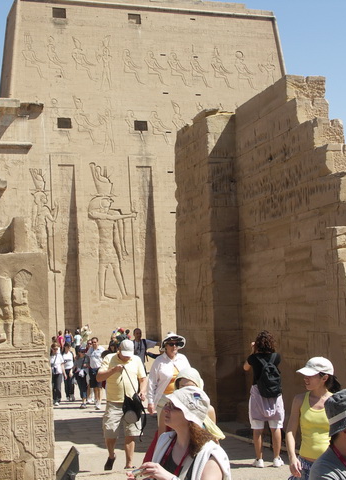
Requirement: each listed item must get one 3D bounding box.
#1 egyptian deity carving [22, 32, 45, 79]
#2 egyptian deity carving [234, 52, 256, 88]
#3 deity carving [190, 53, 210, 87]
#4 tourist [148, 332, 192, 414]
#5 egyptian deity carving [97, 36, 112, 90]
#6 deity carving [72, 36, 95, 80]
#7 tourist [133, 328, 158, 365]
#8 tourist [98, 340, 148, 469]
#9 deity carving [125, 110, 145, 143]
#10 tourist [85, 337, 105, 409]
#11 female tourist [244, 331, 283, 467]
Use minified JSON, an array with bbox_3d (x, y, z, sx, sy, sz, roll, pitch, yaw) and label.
[{"bbox_3d":[-13.370,-17.683,101.547,2.427,4.596,0.200,0,-8,-22],"label":"egyptian deity carving"},{"bbox_3d":[7.349,-17.413,107.939,2.442,4.169,0.220,0,-9,-21],"label":"egyptian deity carving"},{"bbox_3d":[2.847,-17.416,108.120,2.419,3.774,0.200,0,-8,-22],"label":"deity carving"},{"bbox_3d":[-0.033,2.061,13.700,0.580,1.690,0.420,-1,-4,-11],"label":"tourist"},{"bbox_3d":[-6.677,-17.459,104.242,1.463,5.536,0.200,0,-8,-22],"label":"egyptian deity carving"},{"bbox_3d":[-8.614,-17.469,101.704,2.366,4.534,0.220,0,-9,-21],"label":"deity carving"},{"bbox_3d":[-0.538,2.651,20.942,0.680,1.780,0.420,-1,-4,-7],"label":"tourist"},{"bbox_3d":[-0.652,2.123,13.600,0.640,1.690,0.520,-2,-4,5],"label":"tourist"},{"bbox_3d":[-3.693,-11.204,104.486,2.169,3.360,0.200,0,-8,-22],"label":"deity carving"},{"bbox_3d":[-1.866,3.224,25.543,0.520,1.740,0.420,-2,-4,-3],"label":"tourist"},{"bbox_3d":[1.125,1.983,13.100,0.470,1.690,0.500,-1,-5,-18],"label":"female tourist"}]

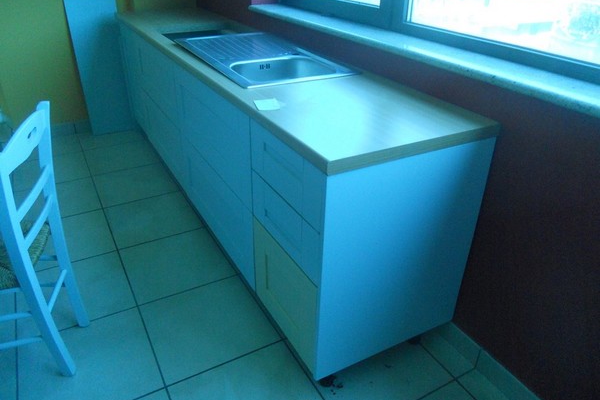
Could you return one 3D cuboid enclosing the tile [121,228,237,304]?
[{"bbox_3d":[-0.600,0.308,2.290,0.459,0.010,0.459,-14,33,-25],"label":"tile"}]

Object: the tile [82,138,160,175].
[{"bbox_3d":[-1.268,-0.305,3.350,0.459,0.010,0.459,-14,33,-25],"label":"tile"}]

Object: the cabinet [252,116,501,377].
[{"bbox_3d":[0.208,0.096,1.674,0.597,0.762,0.485,-15,33,-25],"label":"cabinet"}]

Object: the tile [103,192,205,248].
[{"bbox_3d":[-0.823,0.103,2.643,0.459,0.010,0.459,-14,33,-25],"label":"tile"}]

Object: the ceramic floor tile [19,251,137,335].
[{"bbox_3d":[-1.009,0.413,2.094,0.459,0.010,0.459,-14,33,-25],"label":"ceramic floor tile"}]

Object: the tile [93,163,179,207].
[{"bbox_3d":[-1.045,-0.101,2.997,0.459,0.010,0.459,-14,33,-25],"label":"tile"}]

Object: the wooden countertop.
[{"bbox_3d":[-0.351,-0.769,2.370,0.601,0.039,2.846,-15,33,-25],"label":"wooden countertop"}]

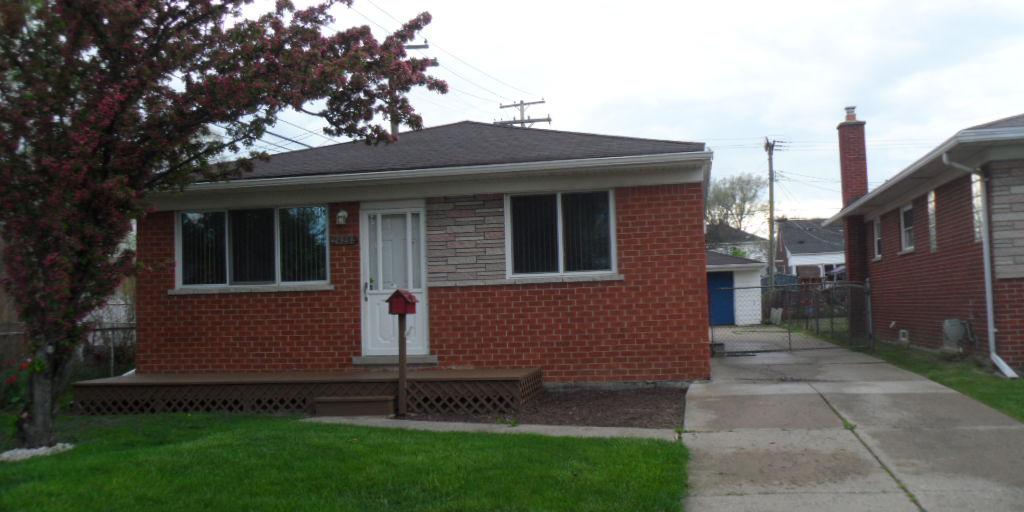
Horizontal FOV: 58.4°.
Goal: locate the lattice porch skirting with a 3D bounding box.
[{"bbox_3d":[-2.654,1.784,12.053,5.967,0.410,1.370,-2,-2,12],"label":"lattice porch skirting"}]

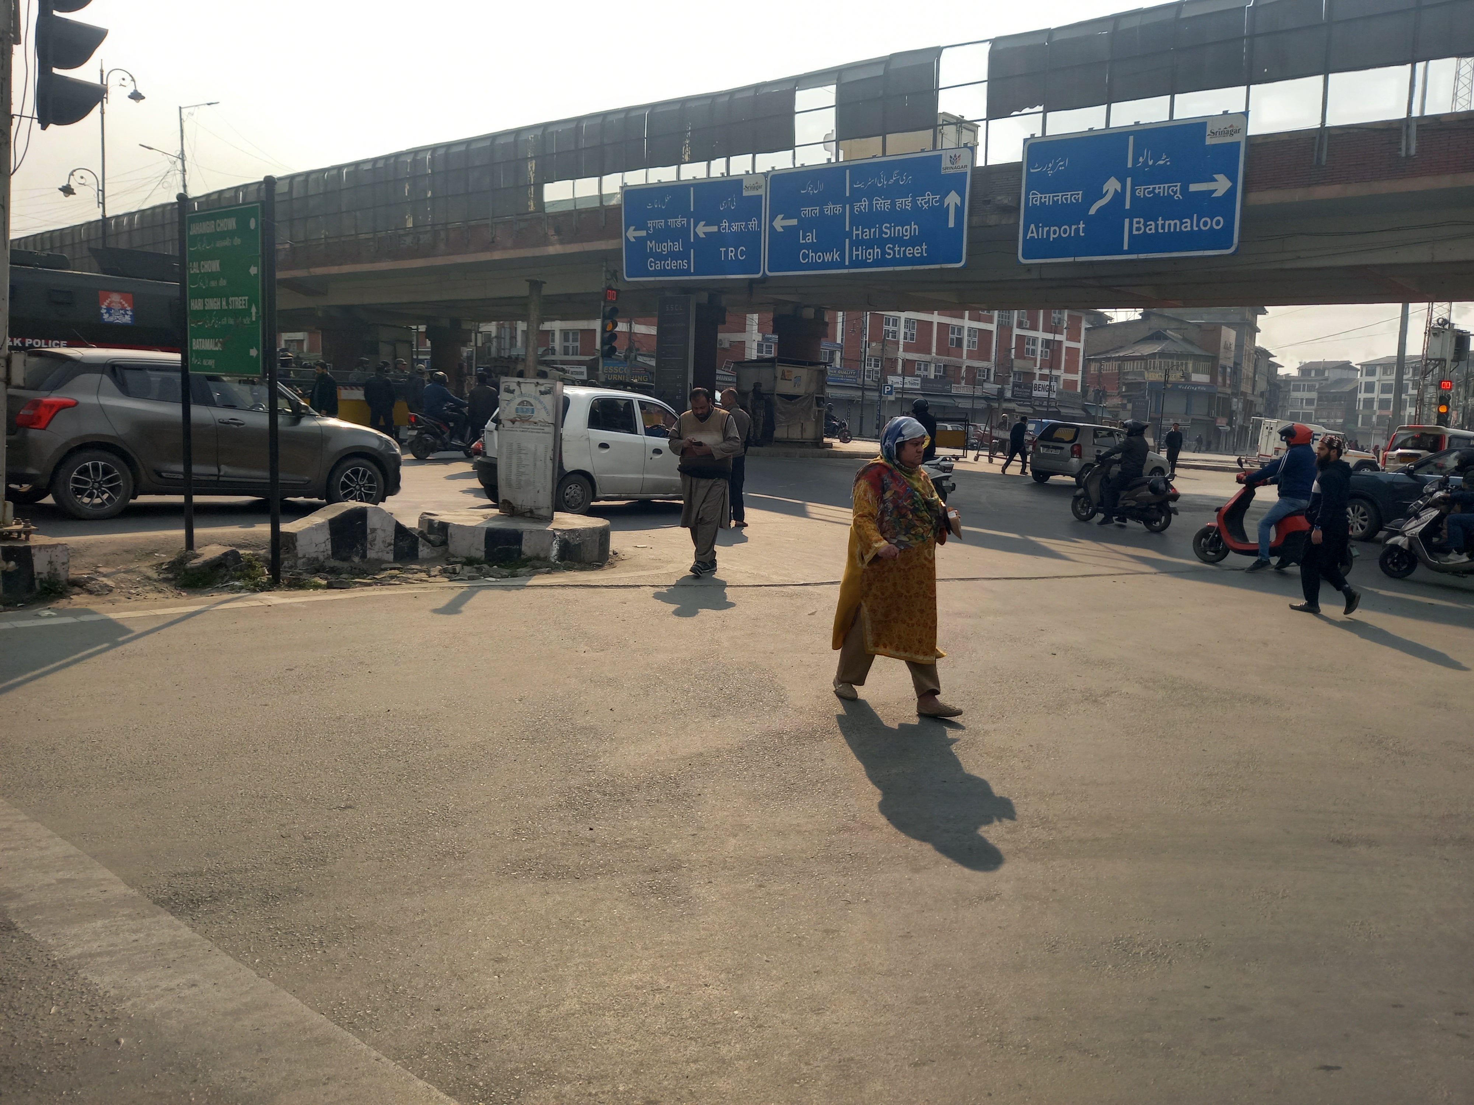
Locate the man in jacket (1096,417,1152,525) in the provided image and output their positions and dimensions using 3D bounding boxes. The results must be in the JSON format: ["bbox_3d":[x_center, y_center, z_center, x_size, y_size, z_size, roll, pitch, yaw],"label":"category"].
[{"bbox_3d":[6.146,-1.282,16.900,0.800,1.620,0.580,9,10,42],"label":"man in jacket"}]

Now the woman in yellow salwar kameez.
[{"bbox_3d":[0.870,0.050,5.780,0.660,1.590,0.540,4,7,20],"label":"woman in yellow salwar kameez"}]

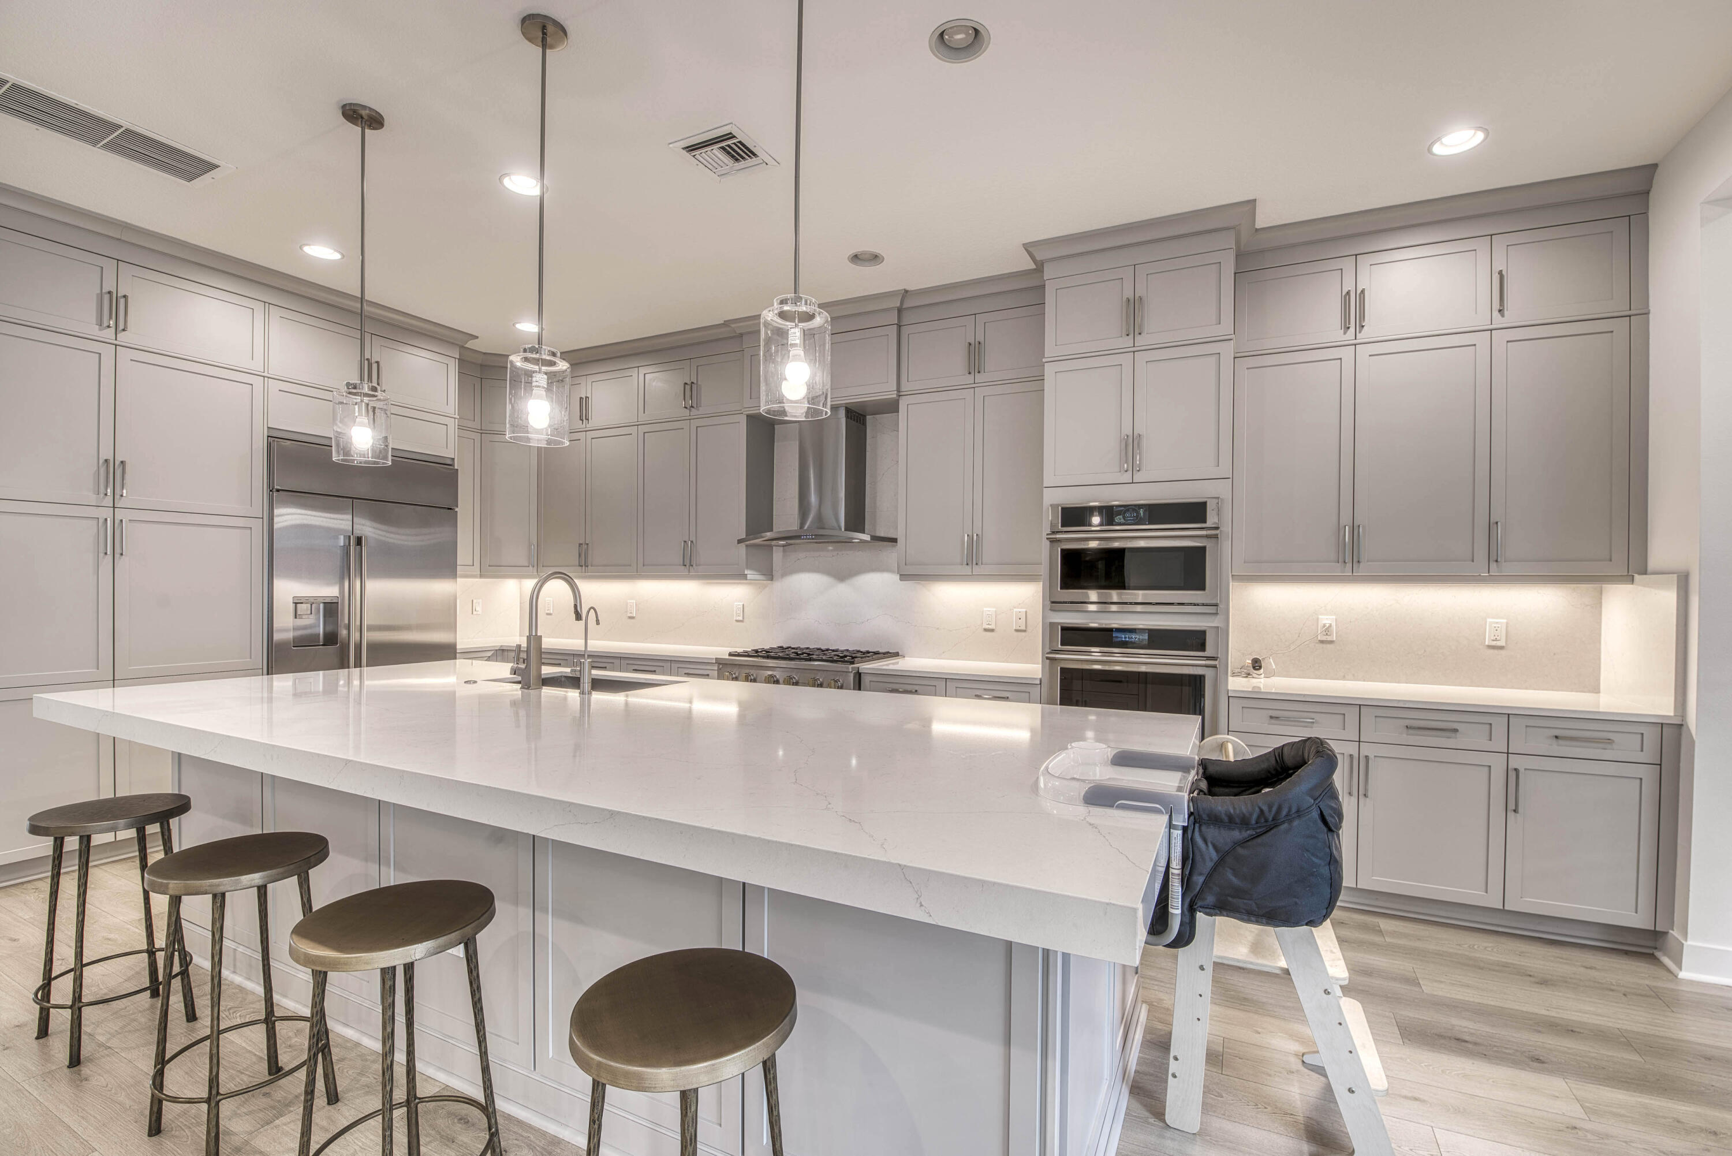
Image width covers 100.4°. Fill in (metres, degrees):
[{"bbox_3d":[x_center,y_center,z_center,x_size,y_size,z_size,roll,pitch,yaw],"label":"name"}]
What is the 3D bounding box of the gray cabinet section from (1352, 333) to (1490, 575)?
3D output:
[{"bbox_3d":[2.536,-0.541,3.357,0.493,1.052,0.330,0,0,24],"label":"gray cabinet section"}]

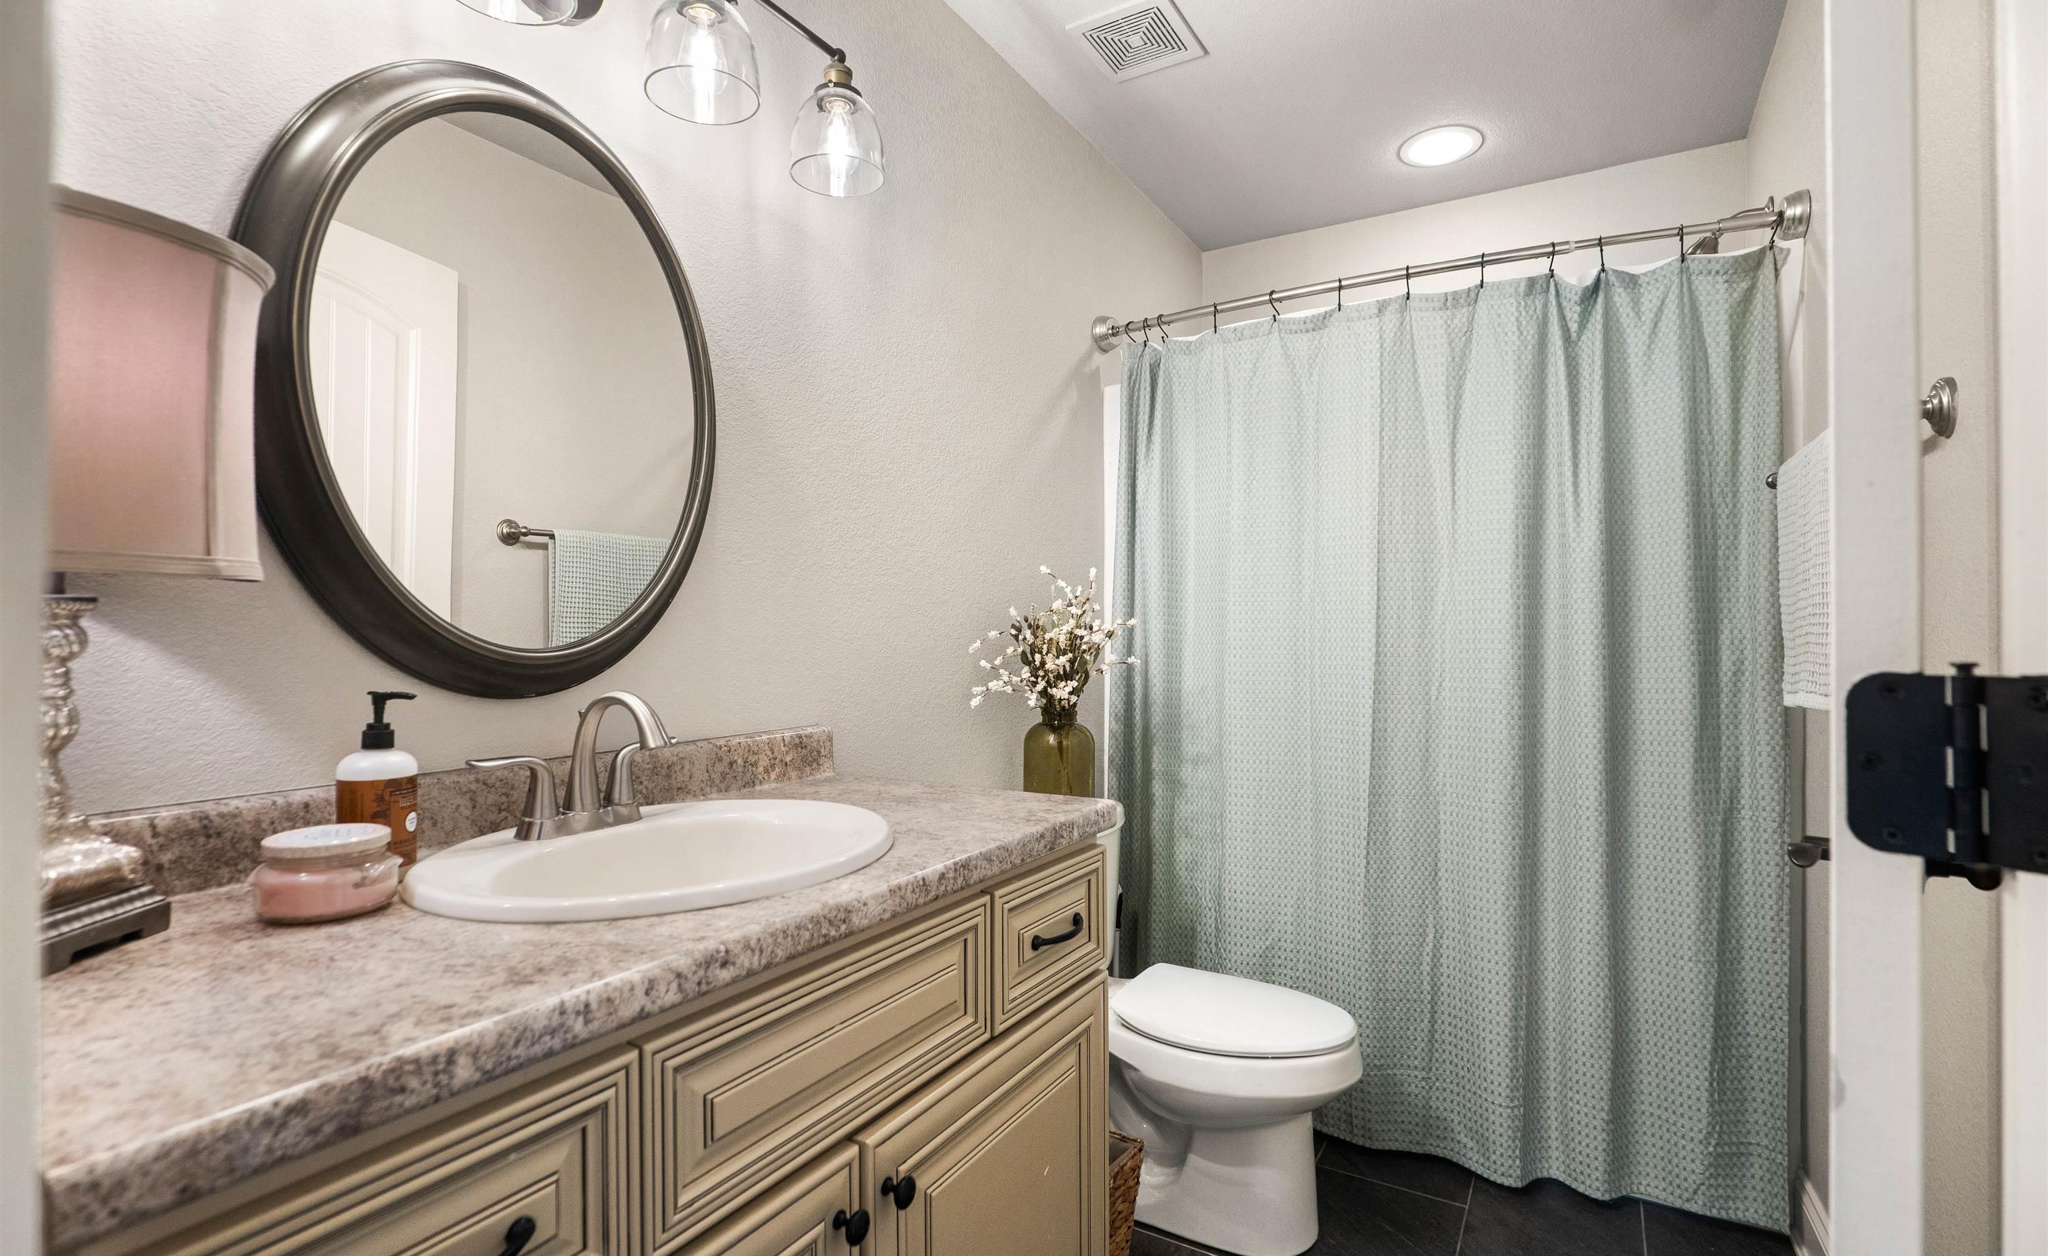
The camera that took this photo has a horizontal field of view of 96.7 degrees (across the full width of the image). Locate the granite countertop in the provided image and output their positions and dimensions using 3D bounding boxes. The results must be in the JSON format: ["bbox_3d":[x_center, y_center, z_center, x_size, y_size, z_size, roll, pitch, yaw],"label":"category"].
[{"bbox_3d":[-0.408,0.289,1.077,0.568,0.043,1.145,0,0,32],"label":"granite countertop"}]

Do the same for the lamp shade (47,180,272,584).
[{"bbox_3d":[-0.778,-0.178,0.739,0.265,0.275,0.265,0,0,32],"label":"lamp shade"}]

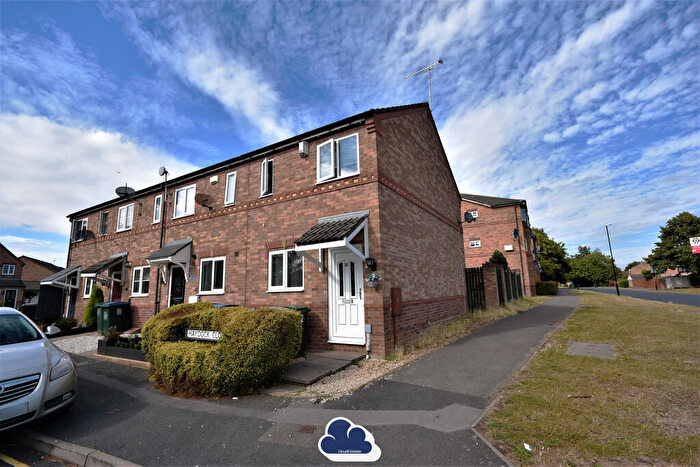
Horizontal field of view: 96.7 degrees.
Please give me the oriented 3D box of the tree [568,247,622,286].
[{"bbox_3d":[49.195,6.929,62.332,9.200,8.300,9.000,-7,-11,31],"label":"tree"}]

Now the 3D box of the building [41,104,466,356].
[{"bbox_3d":[-4.627,0.026,14.893,17.550,7.900,9.500,-7,-11,31],"label":"building"}]

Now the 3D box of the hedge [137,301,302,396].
[{"bbox_3d":[-2.172,1.827,5.246,2.550,1.120,1.750,-7,-11,31],"label":"hedge"}]

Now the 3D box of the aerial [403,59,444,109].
[{"bbox_3d":[2.853,-5.575,11.991,1.550,2.050,0.400,-7,-11,31],"label":"aerial"}]

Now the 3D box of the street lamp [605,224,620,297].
[{"bbox_3d":[23.948,2.236,28.021,0.800,6.500,0.300,-7,-11,31],"label":"street lamp"}]

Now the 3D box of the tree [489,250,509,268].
[{"bbox_3d":[11.020,3.032,22.710,1.800,3.600,1.800,-7,-11,31],"label":"tree"}]

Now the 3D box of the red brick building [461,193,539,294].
[{"bbox_3d":[16.461,2.057,39.281,11.500,10.700,18.000,-7,-11,31],"label":"red brick building"}]

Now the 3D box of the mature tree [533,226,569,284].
[{"bbox_3d":[30.277,4.008,47.196,8.000,10.000,8.000,-7,-11,31],"label":"mature tree"}]

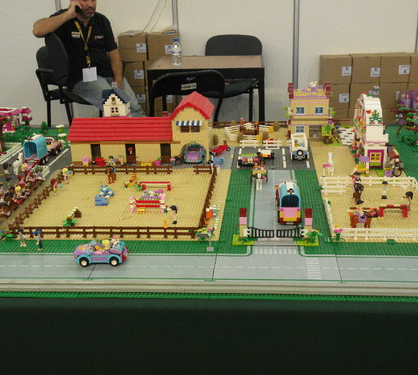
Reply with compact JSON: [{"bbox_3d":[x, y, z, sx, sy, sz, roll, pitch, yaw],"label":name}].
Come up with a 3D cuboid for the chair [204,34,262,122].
[{"bbox_3d":[0.175,-0.740,4.740,0.510,0.820,0.570,2,20,11],"label":"chair"}]

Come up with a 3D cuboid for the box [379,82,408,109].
[{"bbox_3d":[1.486,-0.766,4.966,0.225,0.209,0.190,0,20,5],"label":"box"}]

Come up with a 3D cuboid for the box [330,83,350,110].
[{"bbox_3d":[1.037,-0.766,5.008,0.225,0.209,0.190,0,20,5],"label":"box"}]

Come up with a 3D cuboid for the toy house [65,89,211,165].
[{"bbox_3d":[-0.217,-0.197,1.998,0.462,0.201,0.172,0,20,5],"label":"toy house"}]

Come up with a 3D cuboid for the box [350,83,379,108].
[{"bbox_3d":[1.270,-0.770,5.005,0.228,0.209,0.185,0,20,5],"label":"box"}]

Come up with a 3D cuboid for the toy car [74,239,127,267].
[{"bbox_3d":[-0.233,0.137,1.304,0.115,0.053,0.049,-1,20,3],"label":"toy car"}]

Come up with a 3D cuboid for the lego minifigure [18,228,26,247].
[{"bbox_3d":[-0.431,0.114,1.393,0.020,0.044,0.015,5,21,19],"label":"lego minifigure"}]

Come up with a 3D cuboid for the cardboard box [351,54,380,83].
[{"bbox_3d":[1.264,-0.966,4.933,0.228,0.209,0.185,0,20,5],"label":"cardboard box"}]

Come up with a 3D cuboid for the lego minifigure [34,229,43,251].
[{"bbox_3d":[-0.387,0.118,1.371,0.020,0.048,0.018,-7,21,-13],"label":"lego minifigure"}]

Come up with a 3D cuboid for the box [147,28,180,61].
[{"bbox_3d":[-0.363,-1.155,4.985,0.231,0.206,0.190,0,20,5],"label":"box"}]

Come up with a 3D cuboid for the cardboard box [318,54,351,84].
[{"bbox_3d":[1.032,-0.961,4.936,0.224,0.206,0.190,0,20,5],"label":"cardboard box"}]

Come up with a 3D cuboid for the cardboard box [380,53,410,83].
[{"bbox_3d":[1.491,-0.966,4.912,0.228,0.209,0.185,0,20,5],"label":"cardboard box"}]

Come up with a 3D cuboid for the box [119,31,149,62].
[{"bbox_3d":[-0.604,-1.168,5.050,0.228,0.209,0.185,0,20,5],"label":"box"}]

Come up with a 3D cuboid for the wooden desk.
[{"bbox_3d":[0.012,-0.563,4.537,0.800,0.740,0.615,0,20,5],"label":"wooden desk"}]

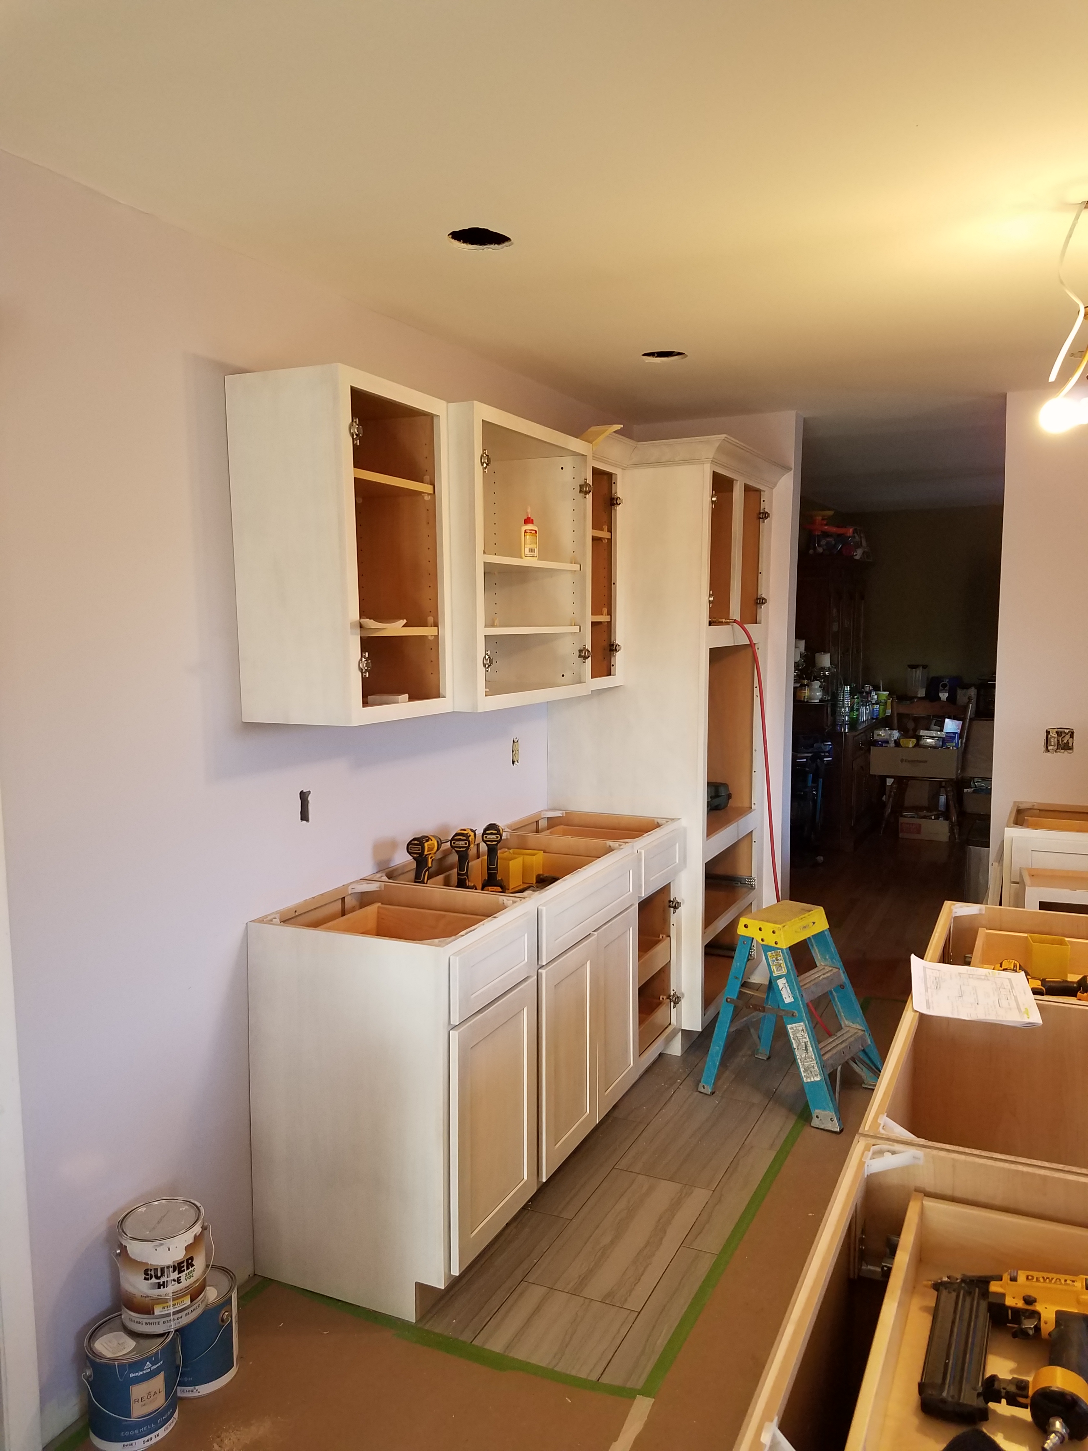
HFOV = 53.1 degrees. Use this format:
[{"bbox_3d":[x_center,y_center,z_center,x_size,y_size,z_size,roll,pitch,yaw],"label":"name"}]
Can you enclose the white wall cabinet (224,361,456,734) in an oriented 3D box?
[{"bbox_3d":[-0.469,-0.408,2.625,0.305,0.777,0.460,2,6,25],"label":"white wall cabinet"}]

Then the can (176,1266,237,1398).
[{"bbox_3d":[-0.729,1.272,2.294,0.170,0.191,0.170,0,5,0],"label":"can"}]

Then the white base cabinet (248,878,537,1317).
[{"bbox_3d":[-0.352,0.886,2.701,0.546,0.876,0.465,2,6,25],"label":"white base cabinet"}]

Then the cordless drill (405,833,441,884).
[{"bbox_3d":[-0.336,0.403,3.033,0.070,0.195,0.150,3,6,31],"label":"cordless drill"}]

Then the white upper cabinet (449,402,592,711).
[{"bbox_3d":[-0.181,-0.460,3.159,0.380,0.775,0.757,2,6,25],"label":"white upper cabinet"}]

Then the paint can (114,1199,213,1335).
[{"bbox_3d":[-0.767,1.090,2.201,0.170,0.191,0.170,0,5,0],"label":"paint can"}]

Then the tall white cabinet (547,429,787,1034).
[{"bbox_3d":[0.494,0.063,4.333,0.655,2.190,0.957,2,6,24],"label":"tall white cabinet"}]

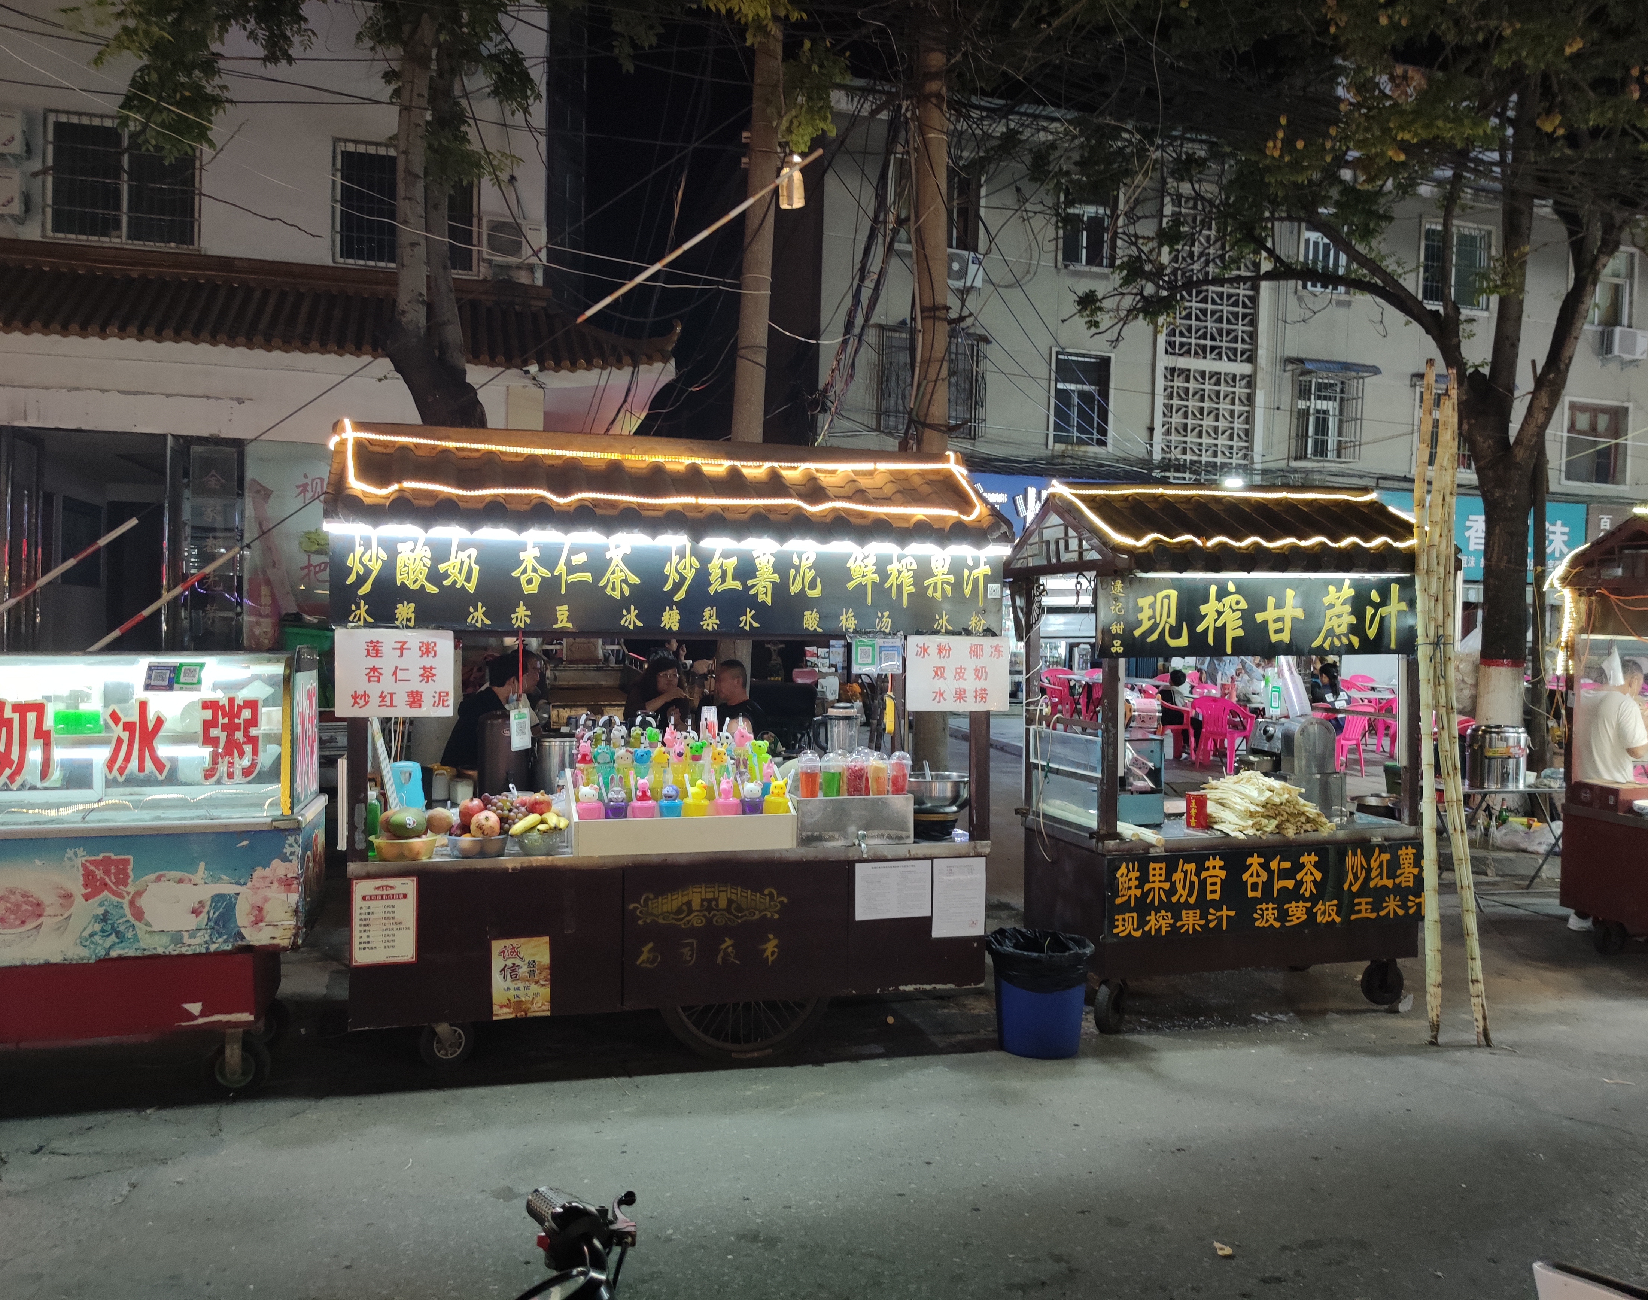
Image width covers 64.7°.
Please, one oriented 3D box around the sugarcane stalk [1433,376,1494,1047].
[{"bbox_3d":[2.530,0.200,5.170,0.100,2.660,0.070,3,-9,-16],"label":"sugarcane stalk"}]

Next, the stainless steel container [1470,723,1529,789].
[{"bbox_3d":[4.040,0.645,7.800,0.370,0.385,0.360,1,1,7],"label":"stainless steel container"}]

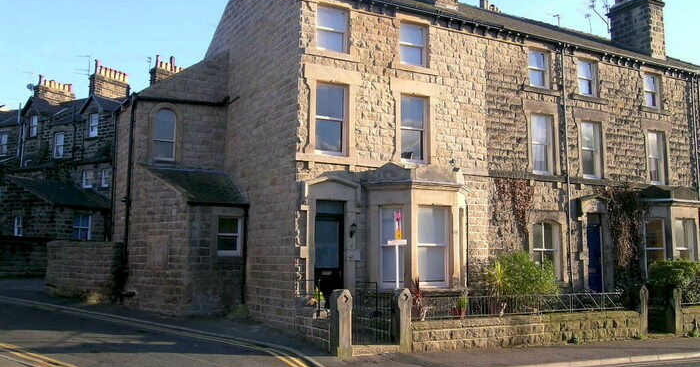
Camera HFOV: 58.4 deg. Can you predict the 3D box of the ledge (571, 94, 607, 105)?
[{"bbox_3d":[7.591,-2.658,19.949,1.513,0.165,0.220,4,-8,-27],"label":"ledge"}]

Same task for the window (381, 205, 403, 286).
[{"bbox_3d":[1.054,1.557,15.603,0.635,2.025,0.150,-3,-8,23],"label":"window"}]

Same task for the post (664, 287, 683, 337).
[{"bbox_3d":[9.361,3.707,18.175,0.345,1.363,0.280,4,-8,-27],"label":"post"}]

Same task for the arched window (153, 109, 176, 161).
[{"bbox_3d":[-5.872,-1.545,20.002,0.767,1.690,0.150,4,-8,-27],"label":"arched window"}]

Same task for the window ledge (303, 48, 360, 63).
[{"bbox_3d":[-0.463,-3.211,15.850,1.512,0.175,0.220,4,-8,-27],"label":"window ledge"}]

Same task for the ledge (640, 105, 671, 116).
[{"bbox_3d":[10.329,-2.477,21.344,1.481,0.165,0.220,4,-8,-27],"label":"ledge"}]

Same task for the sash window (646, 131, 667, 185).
[{"bbox_3d":[10.335,-0.839,21.287,0.895,1.829,0.130,4,-8,-27],"label":"sash window"}]

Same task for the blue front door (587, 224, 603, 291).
[{"bbox_3d":[7.508,2.339,19.470,0.860,2.150,0.080,4,-8,-27],"label":"blue front door"}]

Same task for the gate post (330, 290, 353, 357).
[{"bbox_3d":[-0.174,2.804,12.661,0.315,1.335,0.355,4,-8,-26],"label":"gate post"}]

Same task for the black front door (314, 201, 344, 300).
[{"bbox_3d":[-0.555,1.705,15.438,0.845,2.539,0.100,4,-8,-27],"label":"black front door"}]

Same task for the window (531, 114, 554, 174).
[{"bbox_3d":[5.749,-1.162,18.963,0.905,1.829,0.130,4,-8,-27],"label":"window"}]

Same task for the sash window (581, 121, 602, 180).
[{"bbox_3d":[7.579,-1.033,19.890,0.915,1.829,0.130,4,-8,-27],"label":"sash window"}]

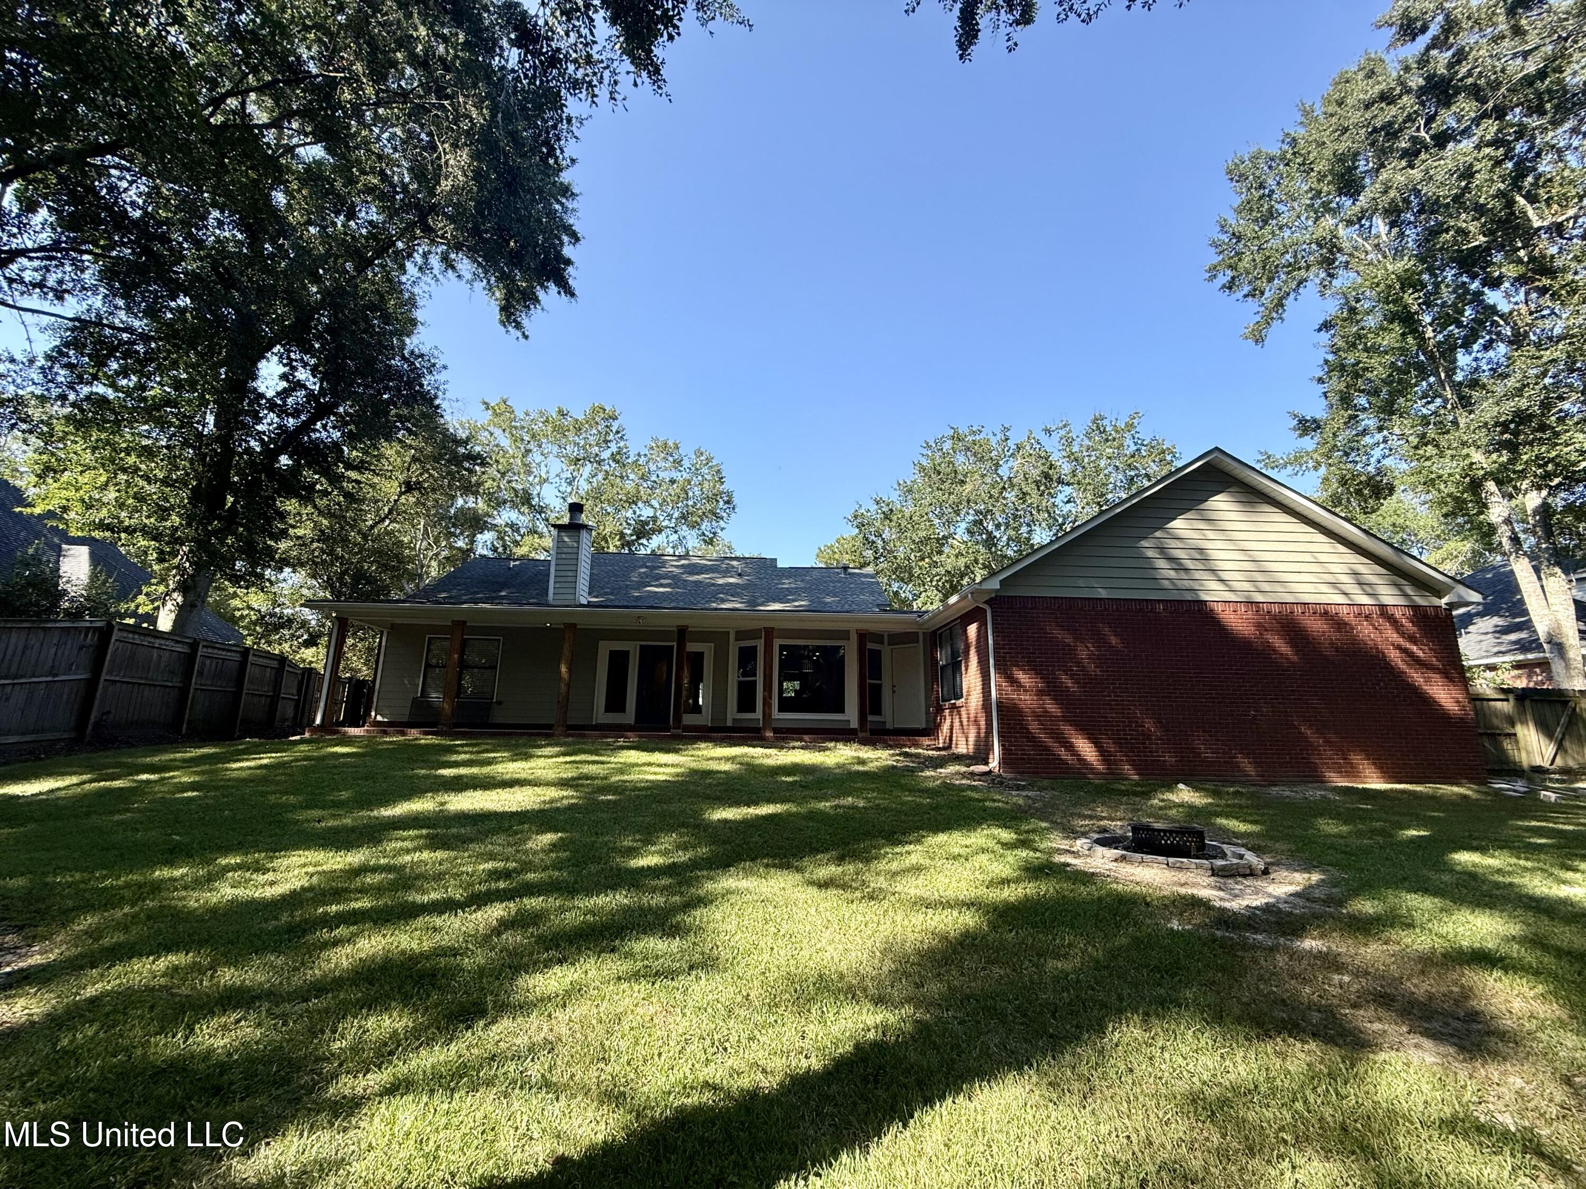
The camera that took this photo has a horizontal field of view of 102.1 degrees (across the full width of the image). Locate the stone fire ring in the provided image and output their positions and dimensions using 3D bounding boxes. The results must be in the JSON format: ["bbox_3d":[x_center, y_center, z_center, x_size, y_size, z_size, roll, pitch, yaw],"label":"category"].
[{"bbox_3d":[3.598,2.478,6.187,1.571,0.123,1.571,-6,-14,28],"label":"stone fire ring"}]

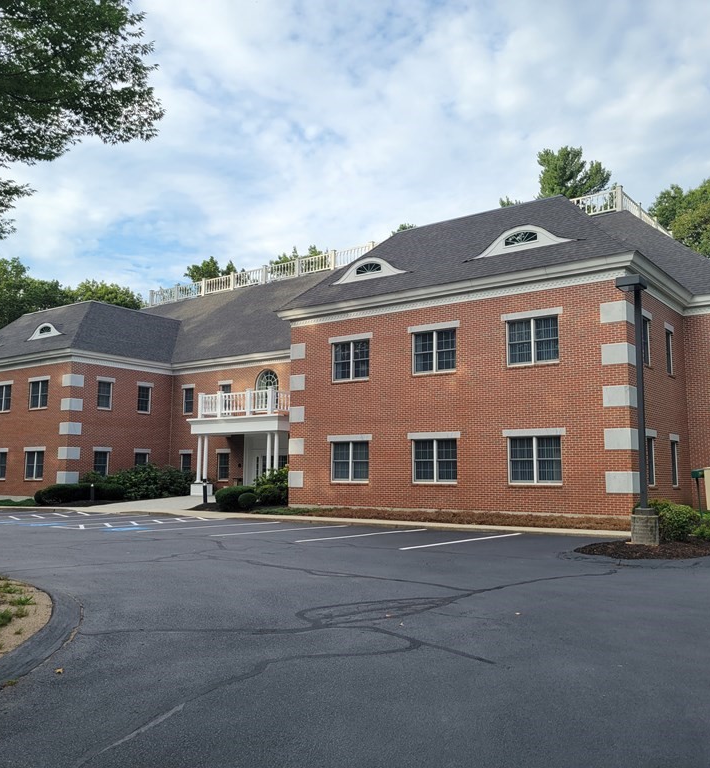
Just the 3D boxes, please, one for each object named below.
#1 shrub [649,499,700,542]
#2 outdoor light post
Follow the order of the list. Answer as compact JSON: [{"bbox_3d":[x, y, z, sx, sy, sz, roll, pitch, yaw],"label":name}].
[{"bbox_3d":[7.513,3.230,18.200,1.180,0.980,1.100,-5,-9,37],"label":"shrub"},{"bbox_3d":[6.502,0.585,17.709,0.660,6.100,0.620,-5,-9,37],"label":"outdoor light post"}]

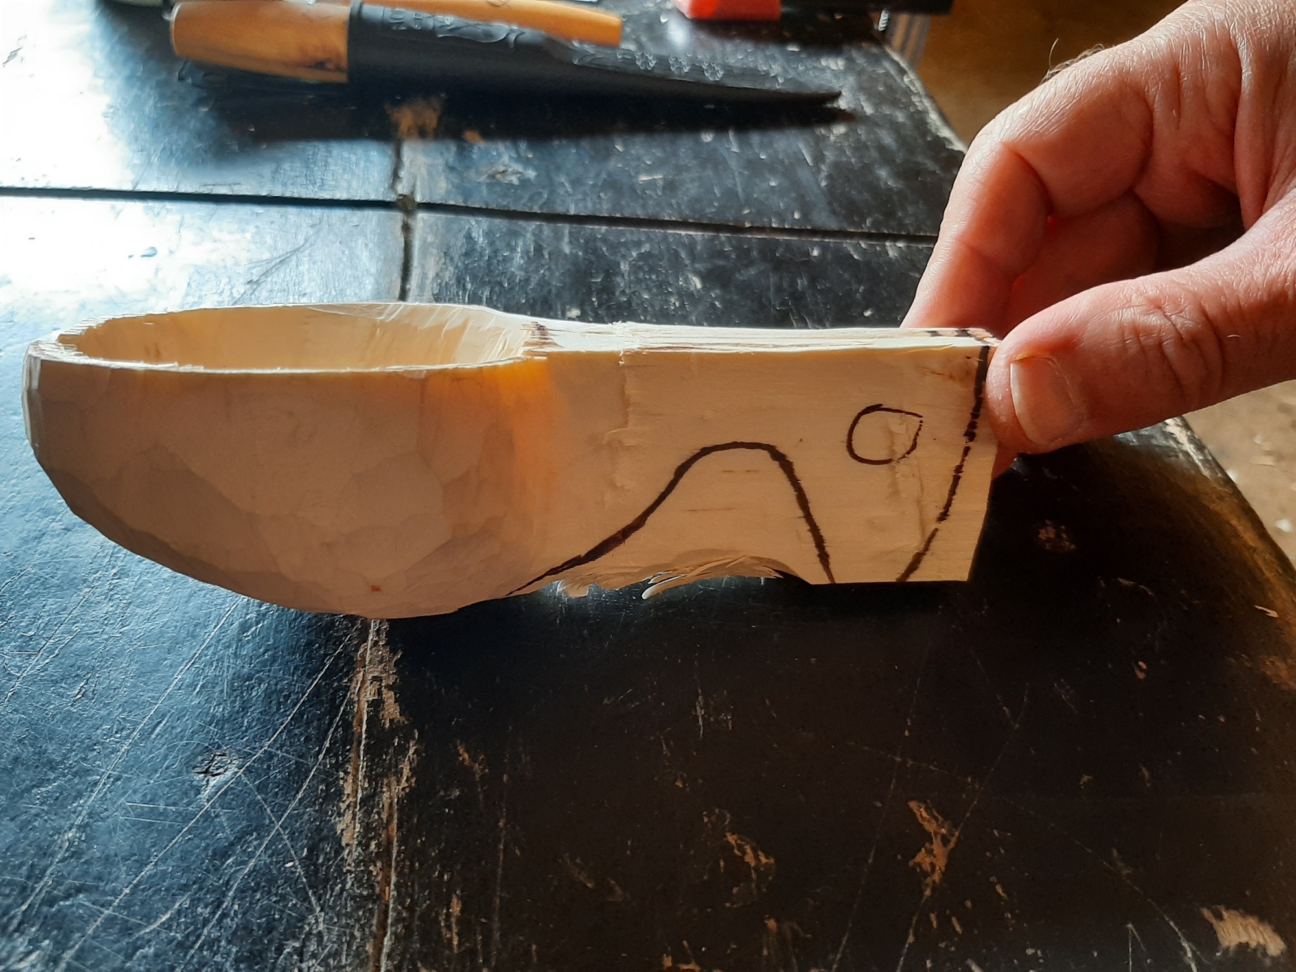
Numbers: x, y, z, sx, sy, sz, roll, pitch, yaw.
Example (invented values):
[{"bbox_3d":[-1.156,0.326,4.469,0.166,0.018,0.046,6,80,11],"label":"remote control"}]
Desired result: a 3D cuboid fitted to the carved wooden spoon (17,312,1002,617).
[{"bbox_3d":[-0.025,-0.003,0.193,0.178,0.053,0.058,0,22,0],"label":"carved wooden spoon"}]

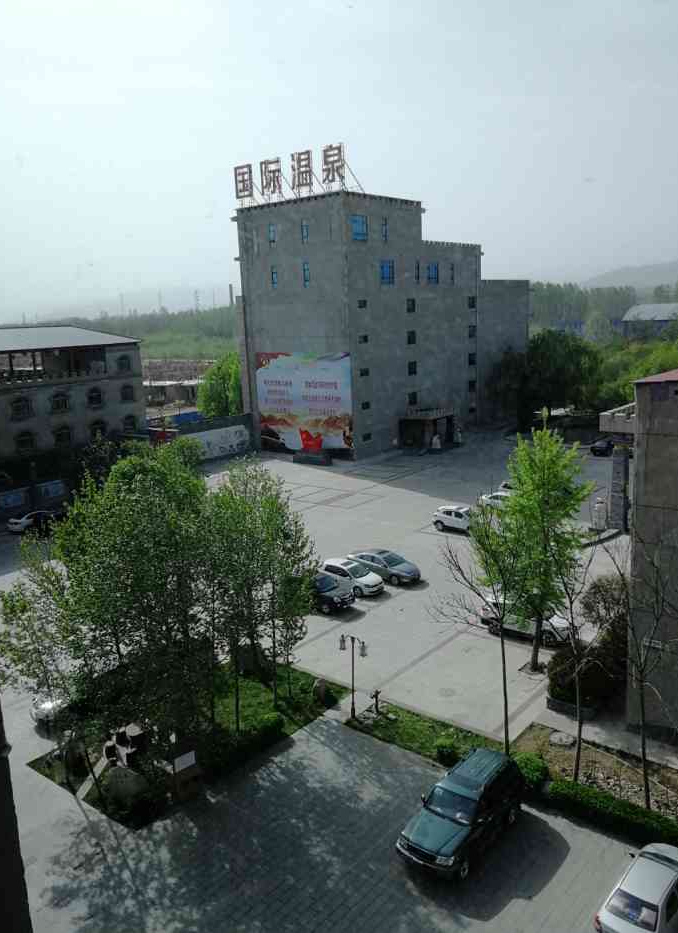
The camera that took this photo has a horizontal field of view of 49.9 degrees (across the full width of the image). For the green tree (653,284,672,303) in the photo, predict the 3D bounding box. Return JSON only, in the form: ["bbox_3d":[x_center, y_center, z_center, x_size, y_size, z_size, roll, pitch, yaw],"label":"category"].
[{"bbox_3d":[144.134,-68.764,324.268,8.500,20.000,8.500,-3,12,0],"label":"green tree"}]

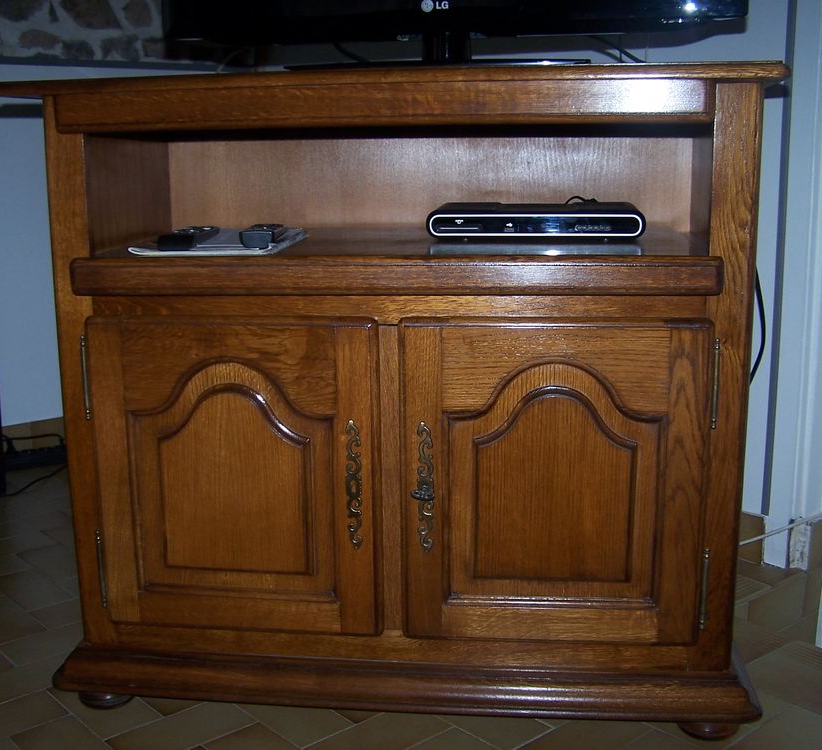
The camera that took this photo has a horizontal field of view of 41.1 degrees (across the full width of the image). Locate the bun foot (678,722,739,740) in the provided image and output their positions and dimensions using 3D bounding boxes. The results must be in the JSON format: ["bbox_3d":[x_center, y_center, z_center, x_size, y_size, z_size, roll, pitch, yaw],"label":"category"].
[{"bbox_3d":[0.419,0.483,1.551,0.087,0.042,0.087,1,12,7],"label":"bun foot"}]

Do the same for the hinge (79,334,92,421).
[{"bbox_3d":[-0.452,0.004,1.525,0.008,0.121,0.009,1,12,7],"label":"hinge"}]

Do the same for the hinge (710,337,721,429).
[{"bbox_3d":[0.396,0.013,1.427,0.008,0.121,0.009,1,12,7],"label":"hinge"}]

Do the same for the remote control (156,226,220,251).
[{"bbox_3d":[-0.302,-0.190,1.512,0.048,0.020,0.175,0,12,2],"label":"remote control"}]

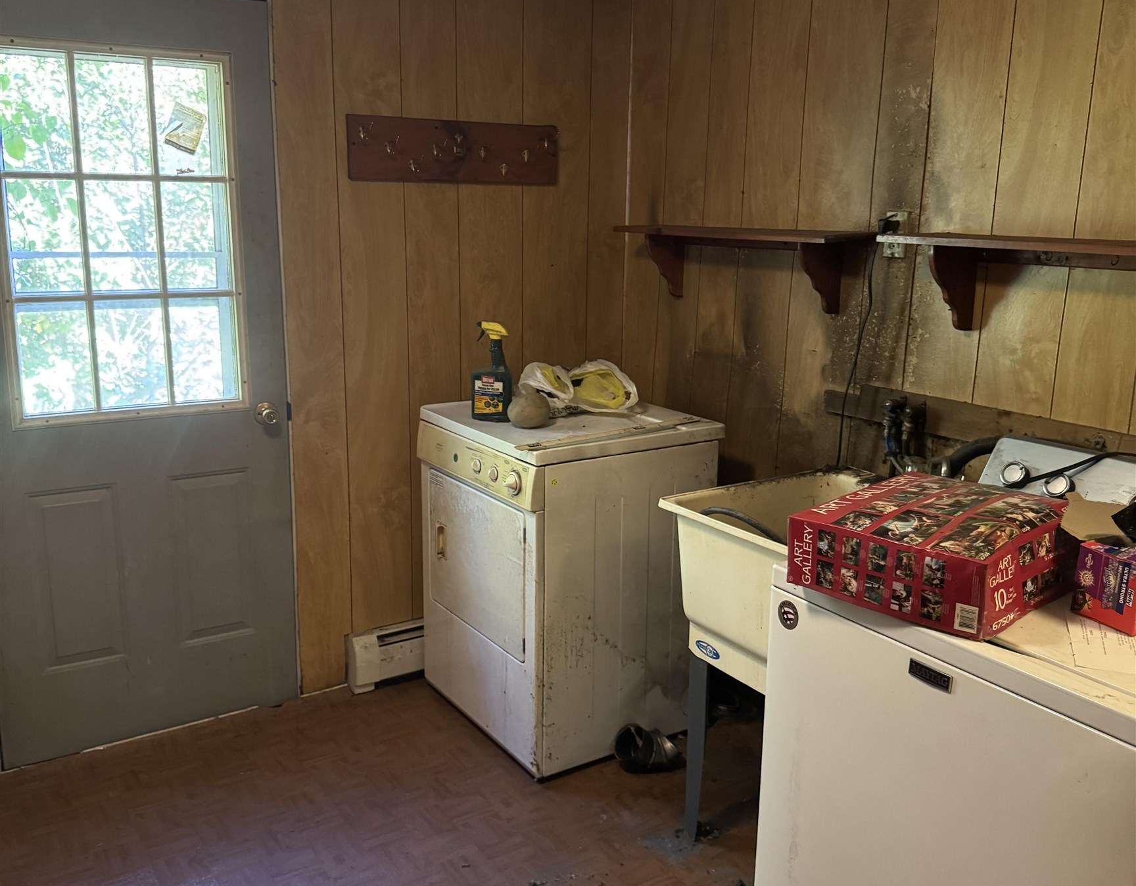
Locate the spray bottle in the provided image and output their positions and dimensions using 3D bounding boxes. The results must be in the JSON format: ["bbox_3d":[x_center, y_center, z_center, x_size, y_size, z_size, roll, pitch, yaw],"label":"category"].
[{"bbox_3d":[-0.214,-0.205,2.958,0.110,0.278,0.062,5,14,16],"label":"spray bottle"}]

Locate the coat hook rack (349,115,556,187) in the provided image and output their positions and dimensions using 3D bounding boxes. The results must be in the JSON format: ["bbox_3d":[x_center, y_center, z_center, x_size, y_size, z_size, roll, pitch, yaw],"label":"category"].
[{"bbox_3d":[-0.323,-0.872,3.164,0.700,0.185,0.055,-8,16,-32],"label":"coat hook rack"}]

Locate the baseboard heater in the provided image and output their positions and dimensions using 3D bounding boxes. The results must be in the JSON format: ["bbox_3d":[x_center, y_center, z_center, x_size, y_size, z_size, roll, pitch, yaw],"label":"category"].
[{"bbox_3d":[-0.308,0.645,3.545,0.900,0.188,0.068,-8,16,-32],"label":"baseboard heater"}]

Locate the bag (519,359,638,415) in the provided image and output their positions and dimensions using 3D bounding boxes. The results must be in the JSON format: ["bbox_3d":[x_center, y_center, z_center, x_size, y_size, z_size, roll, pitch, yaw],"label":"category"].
[{"bbox_3d":[0.026,-0.179,3.163,0.350,0.140,0.190,-8,16,-32],"label":"bag"}]

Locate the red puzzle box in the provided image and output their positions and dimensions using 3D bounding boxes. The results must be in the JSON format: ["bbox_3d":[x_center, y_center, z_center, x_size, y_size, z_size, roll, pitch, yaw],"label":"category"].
[{"bbox_3d":[0.625,0.170,1.762,0.326,0.113,0.415,13,18,42],"label":"red puzzle box"}]

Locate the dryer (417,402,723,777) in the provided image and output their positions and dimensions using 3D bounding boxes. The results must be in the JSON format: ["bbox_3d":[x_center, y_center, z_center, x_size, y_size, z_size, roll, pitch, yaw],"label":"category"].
[{"bbox_3d":[-0.012,0.364,3.165,0.630,0.915,0.695,-8,16,-32],"label":"dryer"}]

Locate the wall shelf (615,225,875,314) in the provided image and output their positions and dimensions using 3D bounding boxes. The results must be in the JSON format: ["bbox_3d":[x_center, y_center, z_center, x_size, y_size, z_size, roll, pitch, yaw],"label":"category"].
[{"bbox_3d":[0.462,-0.507,3.042,0.175,0.220,0.905,-8,16,-32],"label":"wall shelf"}]

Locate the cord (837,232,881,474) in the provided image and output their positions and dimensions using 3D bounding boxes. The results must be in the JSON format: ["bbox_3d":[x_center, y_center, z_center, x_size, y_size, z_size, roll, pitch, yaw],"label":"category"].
[{"bbox_3d":[0.751,-0.227,2.736,0.060,0.620,0.090,-8,16,-32],"label":"cord"}]

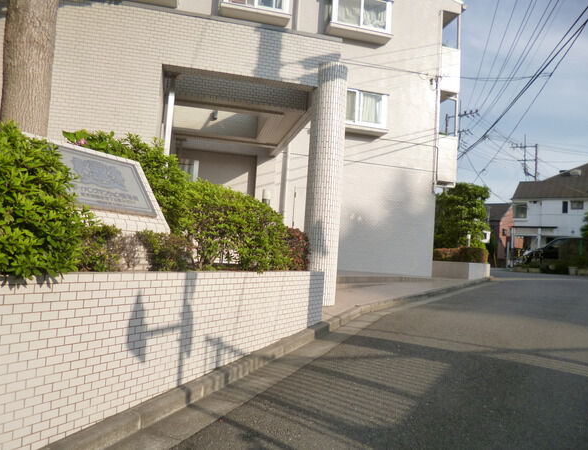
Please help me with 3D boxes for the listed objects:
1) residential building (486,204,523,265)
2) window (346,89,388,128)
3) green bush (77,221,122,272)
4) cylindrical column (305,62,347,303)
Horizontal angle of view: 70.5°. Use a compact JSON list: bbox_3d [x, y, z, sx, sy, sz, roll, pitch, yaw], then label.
[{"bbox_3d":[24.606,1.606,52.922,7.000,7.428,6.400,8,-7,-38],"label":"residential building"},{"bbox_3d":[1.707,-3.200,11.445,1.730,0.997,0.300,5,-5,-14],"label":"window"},{"bbox_3d":[-1.295,0.151,2.738,0.270,0.345,0.320,1,-6,27],"label":"green bush"},{"bbox_3d":[0.501,-0.635,6.604,0.557,3.758,0.557,3,-5,0],"label":"cylindrical column"}]

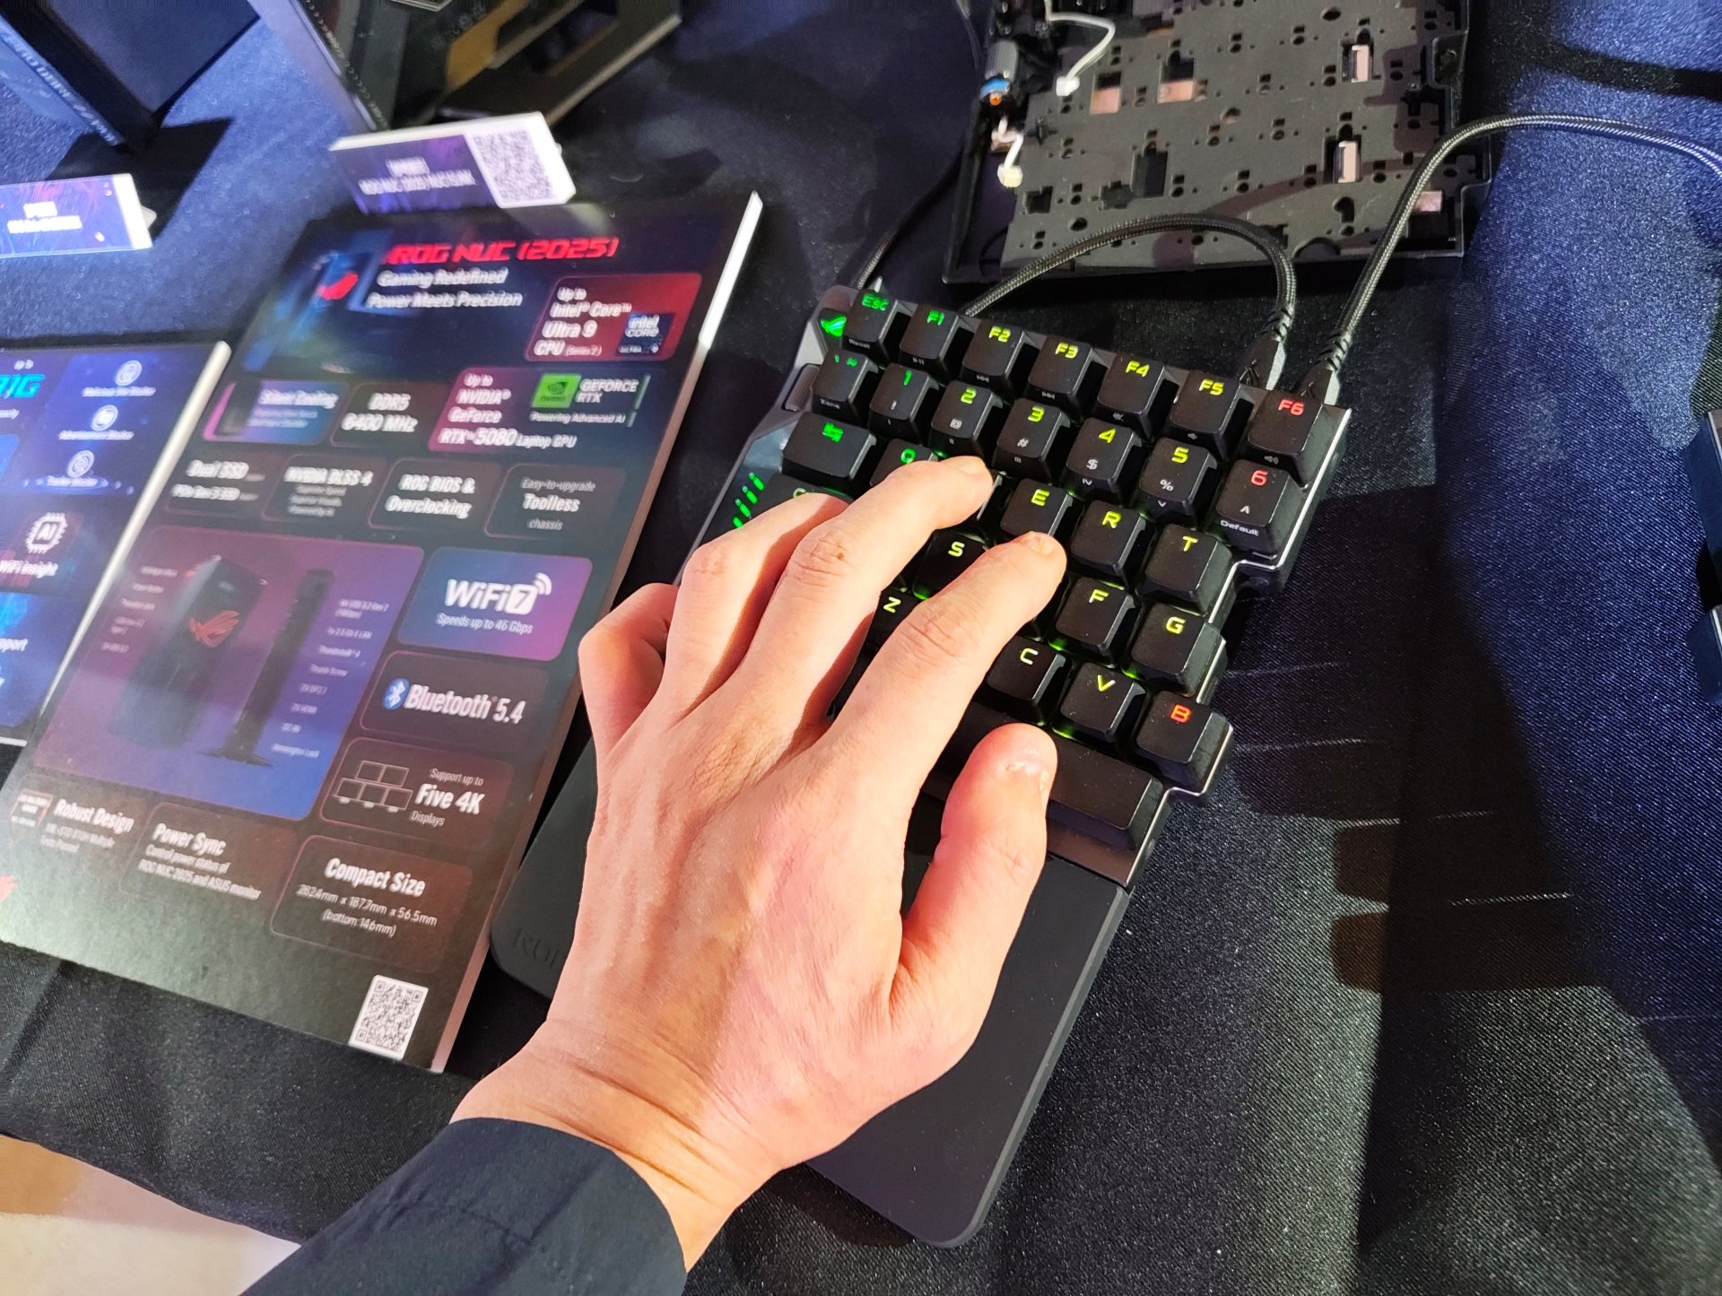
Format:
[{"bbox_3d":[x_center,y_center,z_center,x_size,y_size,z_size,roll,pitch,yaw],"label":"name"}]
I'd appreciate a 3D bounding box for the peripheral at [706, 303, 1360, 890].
[{"bbox_3d":[0.028,-0.025,0.314,0.157,0.032,0.128,22,82,25],"label":"peripheral"}]

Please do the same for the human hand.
[{"bbox_3d":[-0.020,0.038,0.284,0.124,0.048,0.197,29,87,26],"label":"human hand"}]

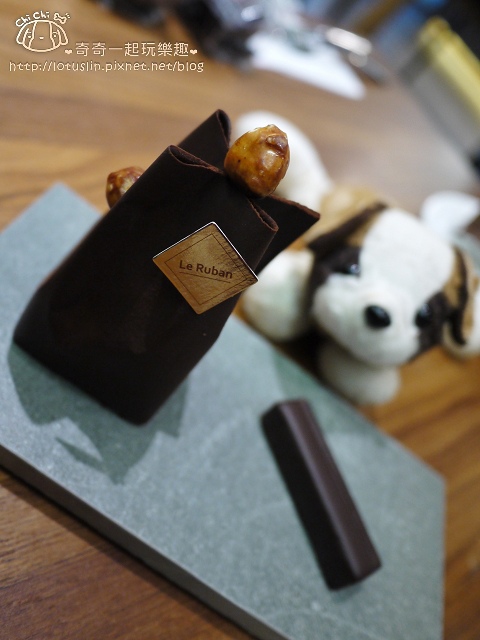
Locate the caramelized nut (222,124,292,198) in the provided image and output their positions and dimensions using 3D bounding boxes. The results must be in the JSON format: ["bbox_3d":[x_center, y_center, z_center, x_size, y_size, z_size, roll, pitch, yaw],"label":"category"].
[{"bbox_3d":[0.004,-0.041,0.132,0.016,0.018,0.016,38,44,-12],"label":"caramelized nut"}]

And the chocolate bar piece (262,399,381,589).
[{"bbox_3d":[0.031,0.067,0.206,0.016,0.015,0.068,-5,65,-41],"label":"chocolate bar piece"}]

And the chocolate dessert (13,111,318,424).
[{"bbox_3d":[-0.021,-0.017,0.164,0.053,0.095,0.052,38,44,-12],"label":"chocolate dessert"}]

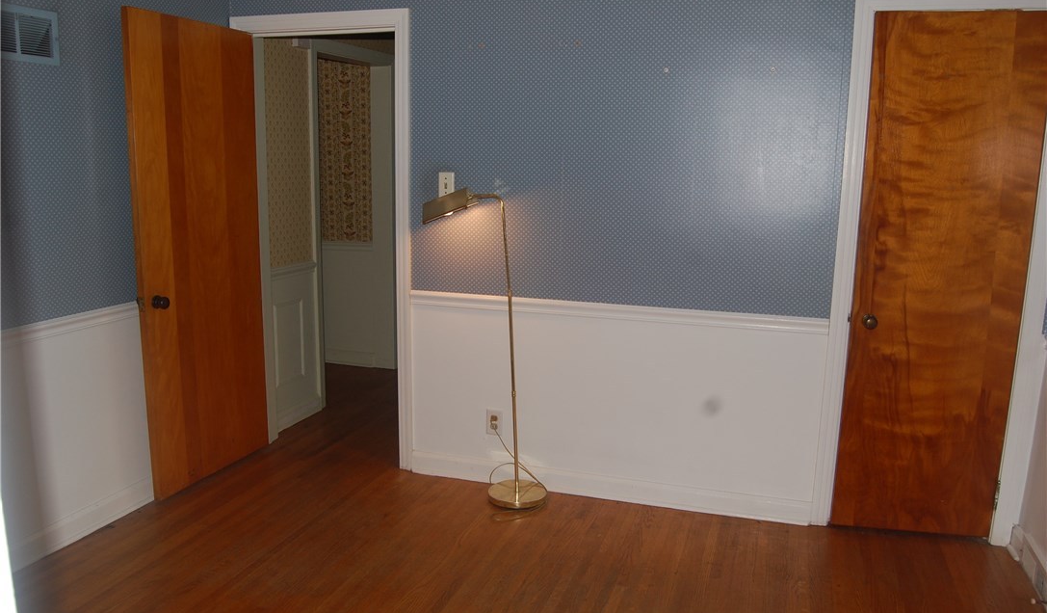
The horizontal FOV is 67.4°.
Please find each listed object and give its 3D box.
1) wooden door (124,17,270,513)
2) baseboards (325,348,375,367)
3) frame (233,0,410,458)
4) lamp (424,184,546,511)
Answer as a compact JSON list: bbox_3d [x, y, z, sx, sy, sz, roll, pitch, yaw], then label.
[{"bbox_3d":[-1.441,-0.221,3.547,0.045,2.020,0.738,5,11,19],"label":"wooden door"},{"bbox_3d":[-1.307,0.381,5.841,0.445,0.110,0.025,4,10,16],"label":"baseboards"},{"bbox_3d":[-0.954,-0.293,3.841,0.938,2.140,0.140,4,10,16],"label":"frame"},{"bbox_3d":[-0.168,0.177,3.463,0.595,1.376,0.250,4,10,16],"label":"lamp"}]

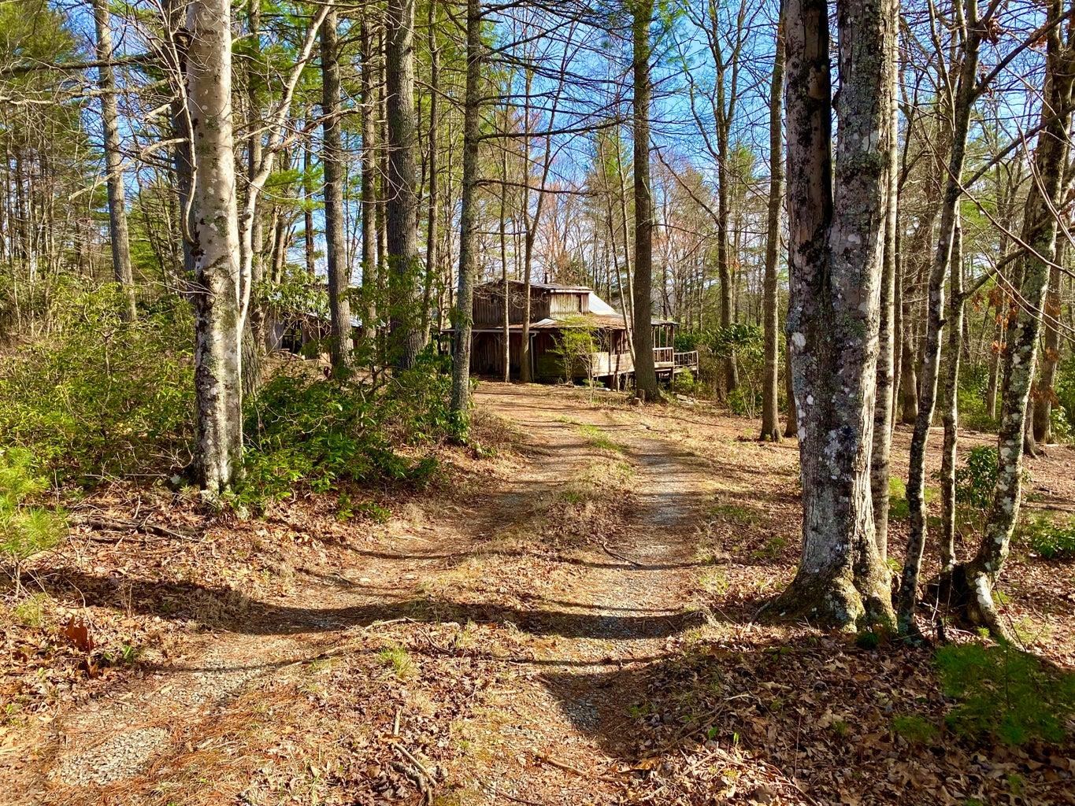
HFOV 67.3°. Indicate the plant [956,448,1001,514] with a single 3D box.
[{"bbox_3d":[3.702,0.641,6.800,0.340,0.530,0.320,0,6,0],"label":"plant"}]

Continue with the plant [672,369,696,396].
[{"bbox_3d":[4.067,-0.577,22.500,0.660,0.740,0.580,0,6,0],"label":"plant"}]

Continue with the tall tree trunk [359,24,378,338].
[{"bbox_3d":[-4.070,-5.369,19.500,0.380,7.700,0.360,0,6,0],"label":"tall tree trunk"}]

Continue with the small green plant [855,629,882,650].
[{"bbox_3d":[1.599,1.144,3.900,0.120,0.085,0.100,0,6,0],"label":"small green plant"}]

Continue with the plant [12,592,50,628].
[{"bbox_3d":[-2.664,1.089,4.250,0.180,0.160,0.140,0,6,0],"label":"plant"}]

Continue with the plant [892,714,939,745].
[{"bbox_3d":[1.424,1.232,3.050,0.165,0.085,0.140,0,6,0],"label":"plant"}]

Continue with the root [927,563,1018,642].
[{"bbox_3d":[2.246,1.037,4.200,0.440,0.350,0.370,0,6,0],"label":"root"}]

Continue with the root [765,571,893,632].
[{"bbox_3d":[1.579,1.072,4.400,0.640,0.270,0.500,0,6,0],"label":"root"}]

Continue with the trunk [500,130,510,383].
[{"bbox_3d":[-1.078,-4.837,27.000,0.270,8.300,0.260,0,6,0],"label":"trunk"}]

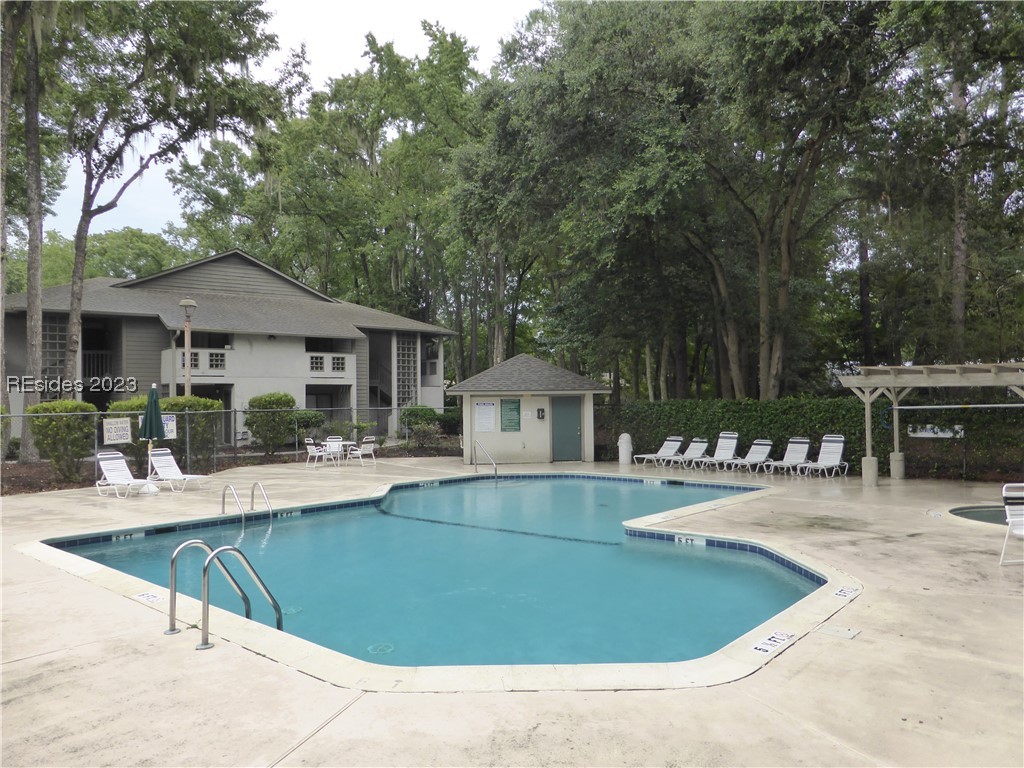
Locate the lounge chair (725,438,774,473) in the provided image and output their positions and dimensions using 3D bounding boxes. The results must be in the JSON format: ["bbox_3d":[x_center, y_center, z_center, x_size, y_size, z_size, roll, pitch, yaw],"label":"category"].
[{"bbox_3d":[6.578,1.995,20.335,1.566,0.811,0.677,0,0,-41],"label":"lounge chair"}]

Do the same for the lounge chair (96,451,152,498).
[{"bbox_3d":[-8.309,1.956,15.961,1.503,0.871,0.677,0,0,33],"label":"lounge chair"}]

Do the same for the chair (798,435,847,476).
[{"bbox_3d":[8.178,1.888,19.375,1.400,1.021,0.677,0,0,-40],"label":"chair"}]

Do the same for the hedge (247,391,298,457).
[{"bbox_3d":[-8.262,1.351,25.300,1.780,2.100,1.750,0,0,0],"label":"hedge"}]

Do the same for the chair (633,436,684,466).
[{"bbox_3d":[4.393,1.991,21.835,1.551,0.826,0.677,0,0,-40],"label":"chair"}]

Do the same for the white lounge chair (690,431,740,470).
[{"bbox_3d":[5.822,1.905,20.833,1.400,0.993,0.677,0,0,-41],"label":"white lounge chair"}]

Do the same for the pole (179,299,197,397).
[{"bbox_3d":[-10.077,-0.144,23.000,0.520,5.100,0.520,0,0,0],"label":"pole"}]

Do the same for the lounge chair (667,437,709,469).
[{"bbox_3d":[5.083,1.994,21.372,1.559,0.818,0.677,0,0,-40],"label":"lounge chair"}]

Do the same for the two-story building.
[{"bbox_3d":[-13.430,-1.724,33.230,19.800,8.300,12.000,0,0,-44],"label":"two-story building"}]

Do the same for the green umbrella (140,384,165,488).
[{"bbox_3d":[-7.886,1.167,16.200,0.560,2.330,0.560,2,0,0],"label":"green umbrella"}]

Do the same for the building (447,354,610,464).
[{"bbox_3d":[0.310,0.705,24.950,5.000,3.430,4.900,0,0,-5],"label":"building"}]

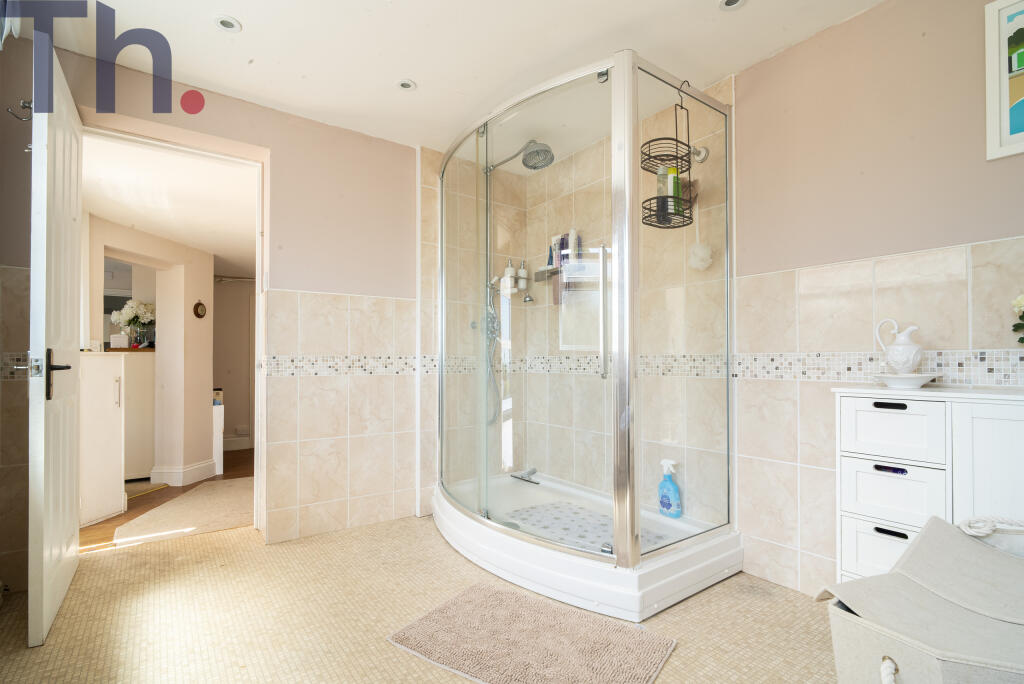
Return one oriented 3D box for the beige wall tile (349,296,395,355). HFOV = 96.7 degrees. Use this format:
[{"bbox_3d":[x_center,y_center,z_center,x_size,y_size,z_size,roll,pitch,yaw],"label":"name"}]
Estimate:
[{"bbox_3d":[-0.797,-0.093,2.602,0.250,0.327,0.010,1,-3,-35],"label":"beige wall tile"}]

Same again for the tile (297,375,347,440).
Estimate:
[{"bbox_3d":[-1.003,0.354,2.440,0.247,0.331,0.010,1,-1,-32],"label":"tile"}]

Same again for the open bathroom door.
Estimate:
[{"bbox_3d":[-1.780,-0.013,1.792,0.040,2.022,0.746,0,-1,-37],"label":"open bathroom door"}]

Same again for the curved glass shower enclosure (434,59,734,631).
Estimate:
[{"bbox_3d":[0.190,-0.019,2.355,0.916,2.057,1.498,1,-3,-37],"label":"curved glass shower enclosure"}]

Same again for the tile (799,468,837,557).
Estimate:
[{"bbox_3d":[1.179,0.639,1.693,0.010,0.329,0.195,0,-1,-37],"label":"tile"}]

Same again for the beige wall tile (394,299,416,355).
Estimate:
[{"bbox_3d":[-0.635,-0.089,2.716,0.139,0.327,0.010,1,-3,-35],"label":"beige wall tile"}]

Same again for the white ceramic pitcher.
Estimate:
[{"bbox_3d":[1.259,0.015,1.489,0.105,0.182,0.117,1,-3,-37],"label":"white ceramic pitcher"}]

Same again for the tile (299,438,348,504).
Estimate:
[{"bbox_3d":[-0.986,0.688,2.388,0.244,0.334,0.010,0,-1,-30],"label":"tile"}]

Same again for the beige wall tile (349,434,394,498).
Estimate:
[{"bbox_3d":[-0.790,0.690,2.566,0.247,0.331,0.010,1,-1,-32],"label":"beige wall tile"}]

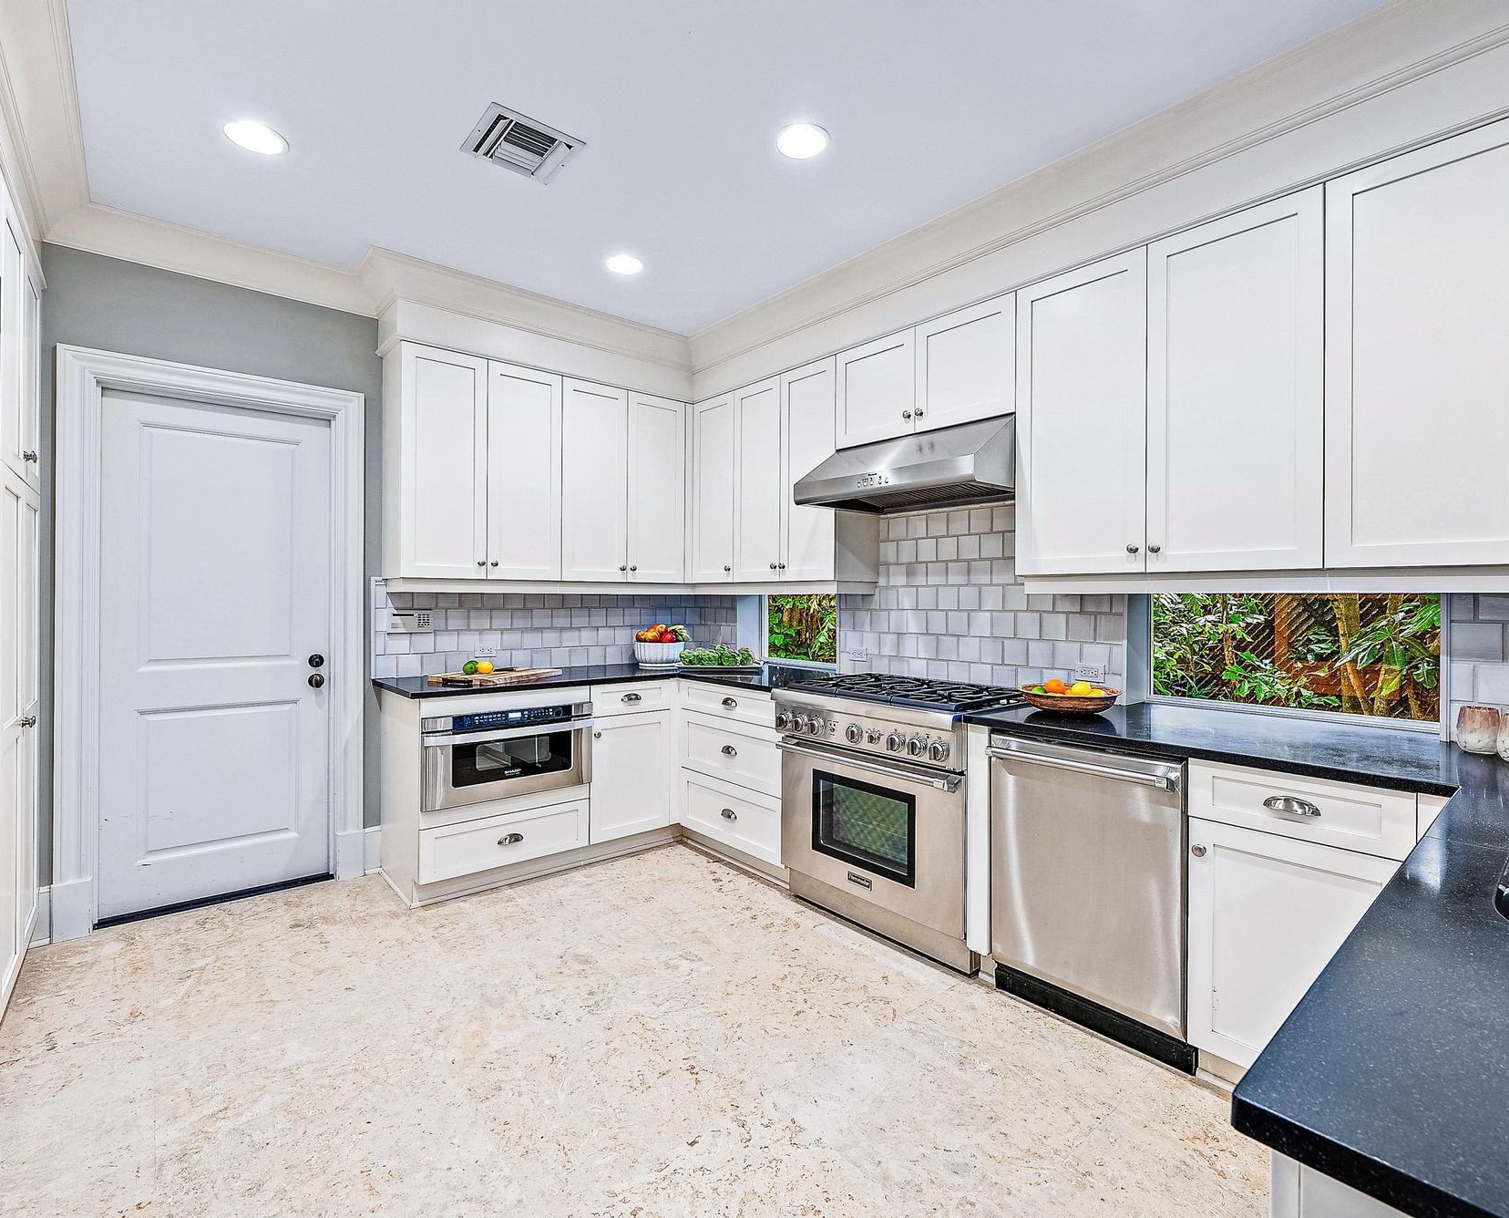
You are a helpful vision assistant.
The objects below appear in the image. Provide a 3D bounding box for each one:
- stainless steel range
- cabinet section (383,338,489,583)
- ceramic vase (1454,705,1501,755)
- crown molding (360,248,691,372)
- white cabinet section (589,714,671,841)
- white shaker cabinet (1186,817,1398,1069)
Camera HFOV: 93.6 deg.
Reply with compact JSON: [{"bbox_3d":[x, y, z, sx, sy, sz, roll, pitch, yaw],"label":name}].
[{"bbox_3d":[0.656,0.822,2.984,0.735,0.945,0.911,0,1,-41],"label":"stainless steel range"},{"bbox_3d":[-1.519,-0.661,3.372,0.377,1.040,0.334,-1,1,-41],"label":"cabinet section"},{"bbox_3d":[1.942,0.328,1.905,0.086,0.121,0.086,0,1,-41],"label":"ceramic vase"},{"bbox_3d":[-0.983,-1.453,3.583,1.730,0.143,0.130,0,1,-40],"label":"crown molding"},{"bbox_3d":[-0.808,0.827,3.795,0.463,0.609,0.590,-1,1,-41],"label":"white cabinet section"},{"bbox_3d":[1.341,0.879,1.765,0.025,0.617,0.446,0,1,-40],"label":"white shaker cabinet"}]

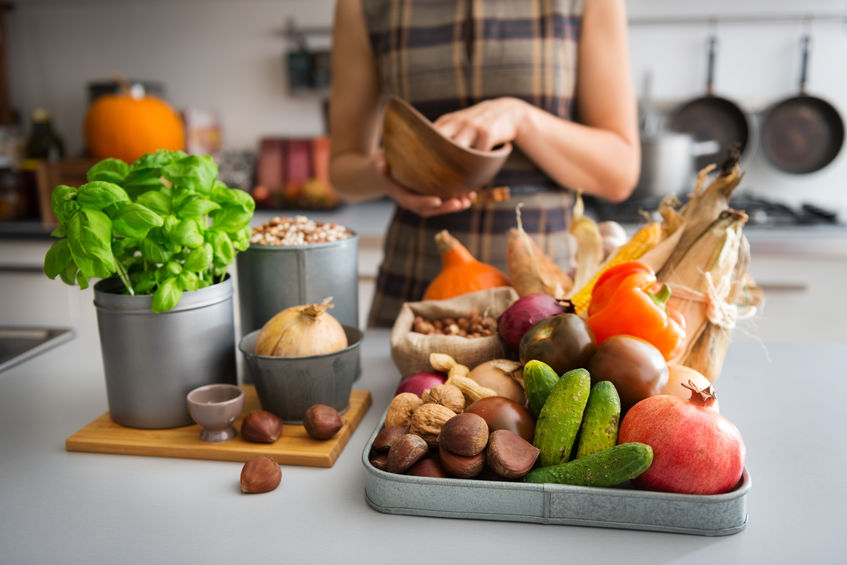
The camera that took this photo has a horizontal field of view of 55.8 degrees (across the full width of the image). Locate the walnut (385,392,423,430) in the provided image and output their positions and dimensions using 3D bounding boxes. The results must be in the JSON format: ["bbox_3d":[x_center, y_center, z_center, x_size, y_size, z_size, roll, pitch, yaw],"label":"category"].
[{"bbox_3d":[-0.018,0.115,0.705,0.036,0.034,0.035,0,10,6],"label":"walnut"}]

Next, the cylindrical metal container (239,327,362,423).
[{"bbox_3d":[-0.117,0.089,0.787,0.120,0.069,0.120,-1,13,0],"label":"cylindrical metal container"}]

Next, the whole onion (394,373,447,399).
[{"bbox_3d":[0.004,0.113,0.723,0.065,0.063,0.065,-1,13,0],"label":"whole onion"}]

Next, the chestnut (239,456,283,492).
[{"bbox_3d":[-0.127,0.151,0.629,0.033,0.029,0.029,0,10,6],"label":"chestnut"}]

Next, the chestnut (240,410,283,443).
[{"bbox_3d":[-0.143,0.129,0.709,0.036,0.027,0.032,-1,13,0],"label":"chestnut"}]

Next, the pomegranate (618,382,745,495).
[{"bbox_3d":[0.192,0.119,0.595,0.092,0.088,0.092,0,10,6],"label":"pomegranate"}]

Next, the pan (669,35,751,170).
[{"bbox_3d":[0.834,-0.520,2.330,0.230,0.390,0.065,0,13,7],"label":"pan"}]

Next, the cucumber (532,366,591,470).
[{"bbox_3d":[0.115,0.112,0.667,0.036,0.036,0.106,31,47,0],"label":"cucumber"}]

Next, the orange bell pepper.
[{"bbox_3d":[0.226,0.030,0.850,0.092,0.095,0.095,-27,0,27],"label":"orange bell pepper"}]

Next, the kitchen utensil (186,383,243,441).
[{"bbox_3d":[-0.186,0.121,0.725,0.050,0.037,0.050,-1,13,0],"label":"kitchen utensil"}]

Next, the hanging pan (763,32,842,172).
[{"bbox_3d":[1.289,-0.605,2.720,0.285,0.465,0.060,0,10,6],"label":"hanging pan"}]

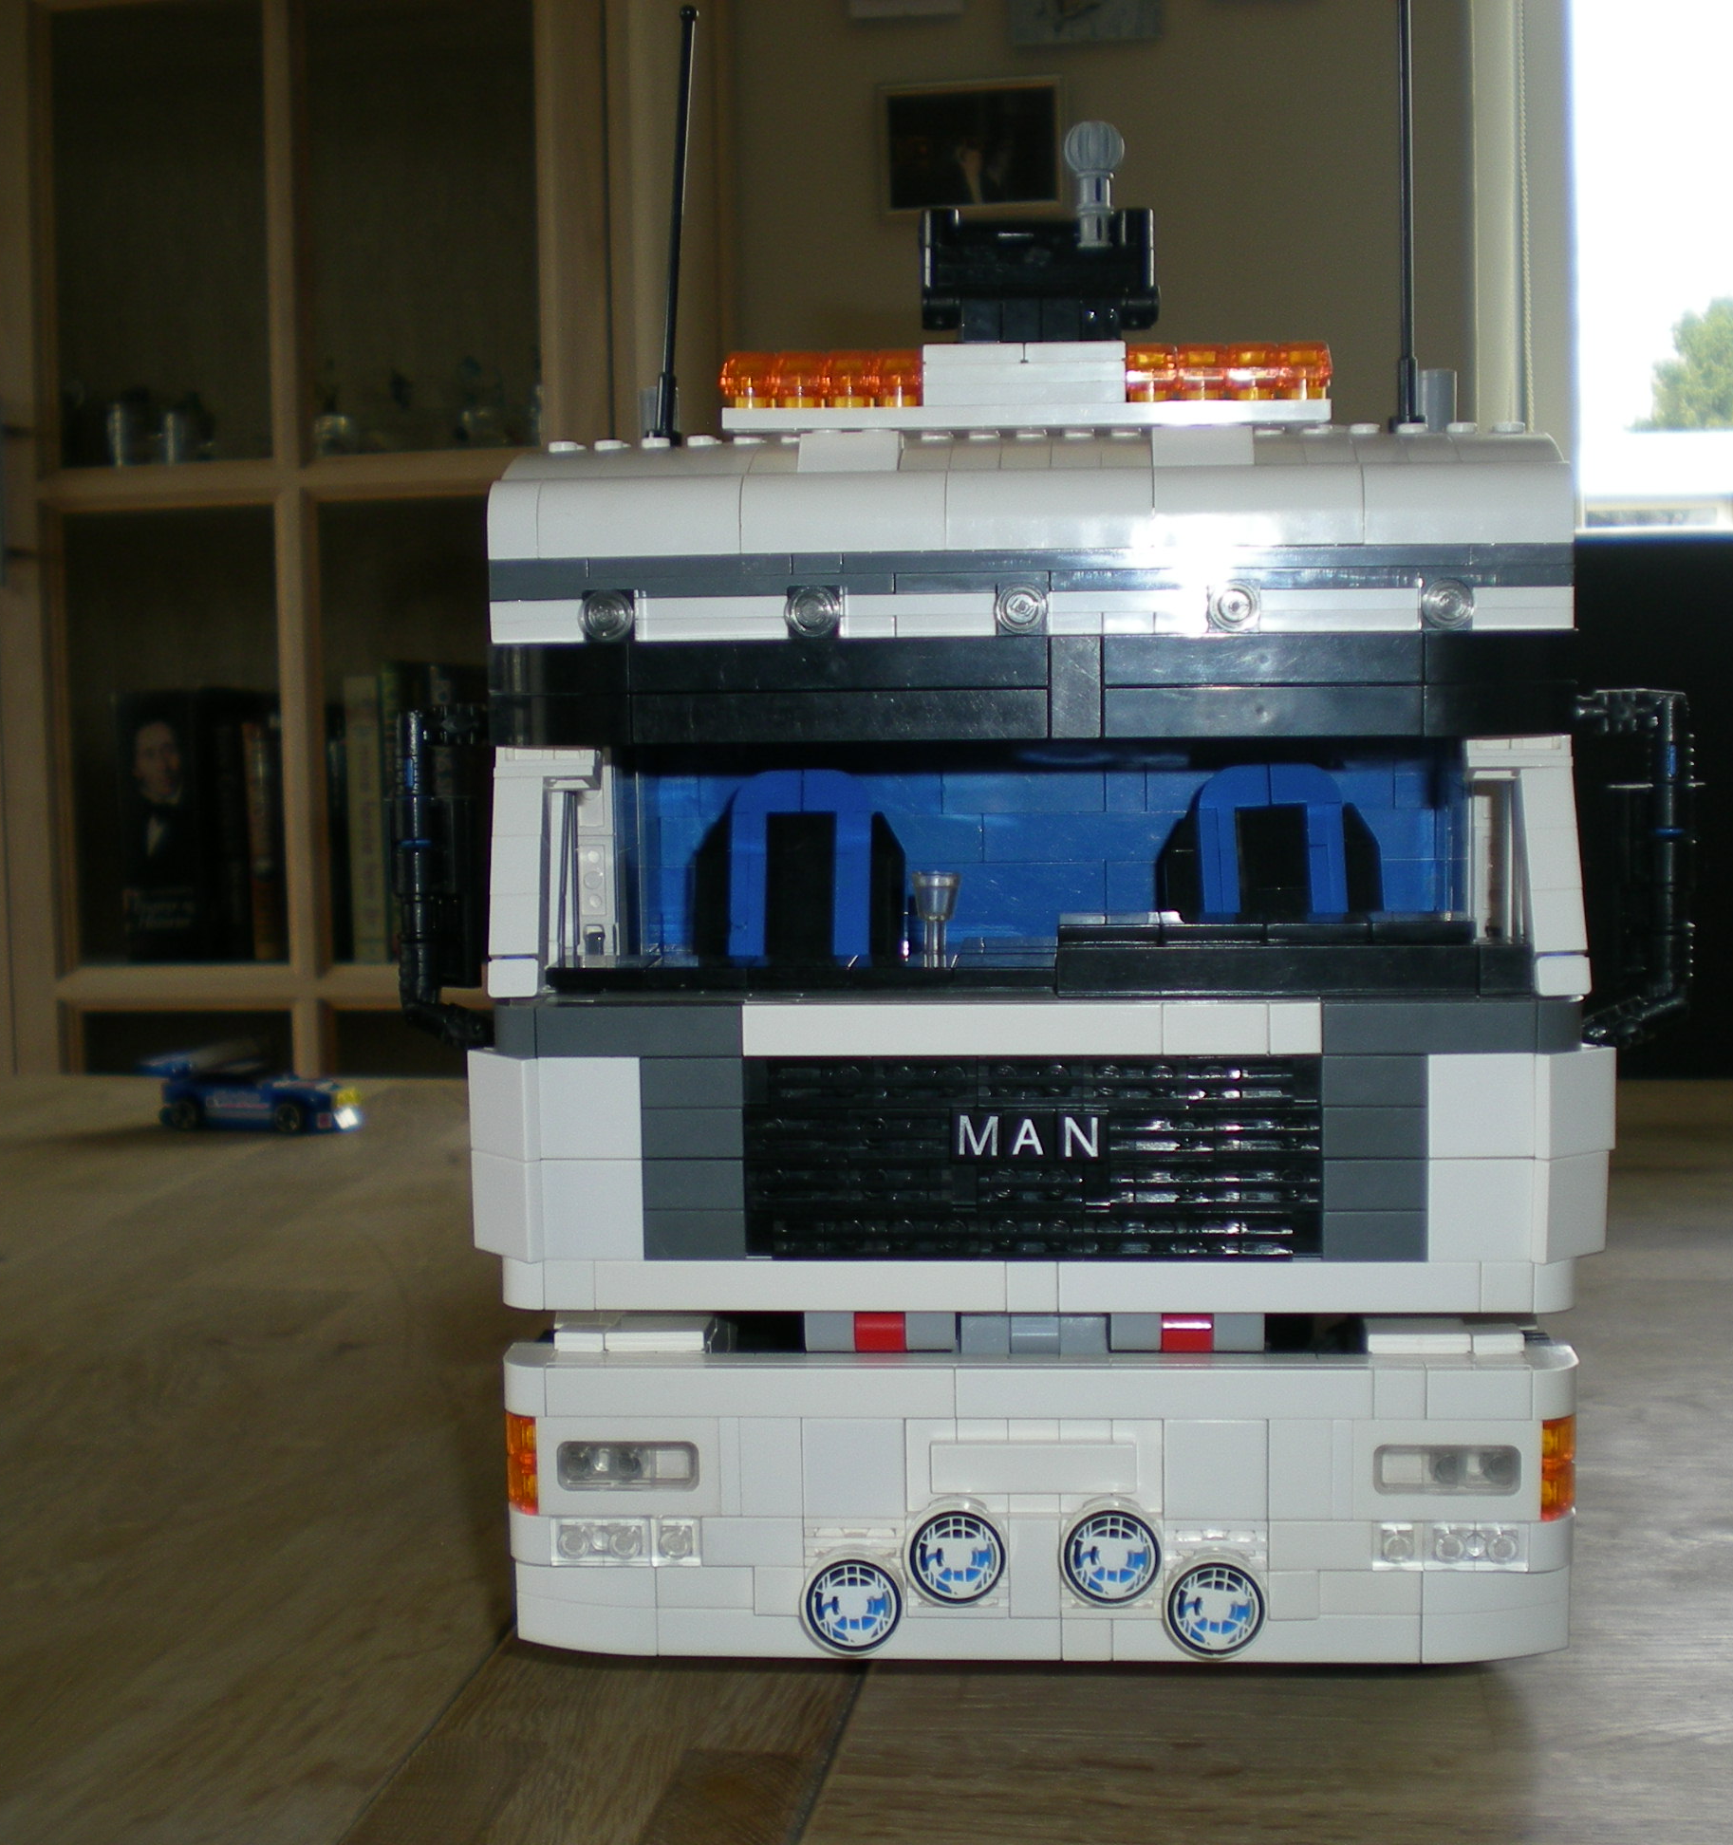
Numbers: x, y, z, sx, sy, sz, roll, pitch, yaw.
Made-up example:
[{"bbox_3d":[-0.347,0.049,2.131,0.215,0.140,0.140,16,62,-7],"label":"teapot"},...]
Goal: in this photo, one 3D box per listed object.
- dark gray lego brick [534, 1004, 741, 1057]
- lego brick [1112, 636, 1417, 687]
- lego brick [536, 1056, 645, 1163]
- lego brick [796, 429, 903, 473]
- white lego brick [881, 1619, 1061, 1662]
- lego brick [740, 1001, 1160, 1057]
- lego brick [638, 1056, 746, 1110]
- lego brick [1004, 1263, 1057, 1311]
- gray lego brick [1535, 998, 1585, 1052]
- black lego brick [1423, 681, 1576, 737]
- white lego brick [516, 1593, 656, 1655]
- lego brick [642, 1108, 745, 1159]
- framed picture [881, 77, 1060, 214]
[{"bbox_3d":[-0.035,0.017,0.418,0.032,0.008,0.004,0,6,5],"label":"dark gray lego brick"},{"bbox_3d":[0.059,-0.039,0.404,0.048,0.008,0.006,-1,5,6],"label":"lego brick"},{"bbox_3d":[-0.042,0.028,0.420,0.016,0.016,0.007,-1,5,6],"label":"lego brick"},{"bbox_3d":[-0.002,-0.075,0.431,0.016,0.006,0.010,0,6,4],"label":"lego brick"},{"bbox_3d":[0.015,0.112,0.425,0.030,0.007,0.007,0,6,4],"label":"white lego brick"},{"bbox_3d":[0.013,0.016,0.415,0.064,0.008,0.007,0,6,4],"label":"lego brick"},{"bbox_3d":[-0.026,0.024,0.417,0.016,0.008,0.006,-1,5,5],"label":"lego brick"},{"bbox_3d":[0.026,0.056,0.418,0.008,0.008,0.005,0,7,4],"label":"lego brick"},{"bbox_3d":[0.105,0.015,0.410,0.008,0.008,0.010,0,7,4],"label":"gray lego brick"},{"bbox_3d":[0.096,-0.032,0.407,0.024,0.008,0.006,0,6,5],"label":"black lego brick"},{"bbox_3d":[-0.045,0.112,0.434,0.024,0.008,0.009,0,7,4],"label":"white lego brick"},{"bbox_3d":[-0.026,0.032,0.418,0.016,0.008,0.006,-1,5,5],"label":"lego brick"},{"bbox_3d":[0.101,-0.747,2.600,0.178,0.124,0.018,-2,6,5],"label":"framed picture"}]

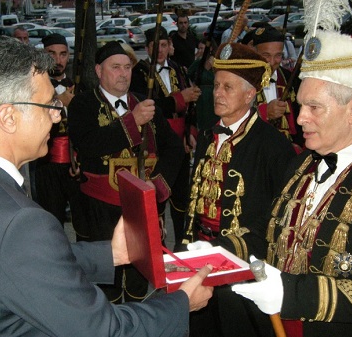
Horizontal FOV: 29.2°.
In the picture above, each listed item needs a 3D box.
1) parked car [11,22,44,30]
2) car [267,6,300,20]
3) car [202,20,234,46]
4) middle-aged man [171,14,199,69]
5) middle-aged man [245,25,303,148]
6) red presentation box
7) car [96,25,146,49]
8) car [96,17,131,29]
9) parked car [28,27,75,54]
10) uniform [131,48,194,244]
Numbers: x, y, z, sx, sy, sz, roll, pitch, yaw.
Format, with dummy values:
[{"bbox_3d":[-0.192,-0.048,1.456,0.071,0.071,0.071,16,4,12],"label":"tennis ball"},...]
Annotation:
[{"bbox_3d":[-11.710,-10.910,54.000,4.500,1.450,1.780,-11,15,-30],"label":"parked car"},{"bbox_3d":[8.833,-12.415,55.000,1.840,1.700,4.500,9,18,43],"label":"car"},{"bbox_3d":[2.878,-7.693,38.500,1.760,1.450,4.350,1,14,20],"label":"car"},{"bbox_3d":[0.130,-1.091,8.902,0.520,1.820,0.340,-3,13,0],"label":"middle-aged man"},{"bbox_3d":[0.606,0.056,3.998,0.600,1.780,0.450,1,14,20],"label":"middle-aged man"},{"bbox_3d":[0.023,0.129,1.521,0.281,0.240,0.149,-5,17,-27],"label":"red presentation box"},{"bbox_3d":[-3.895,-8.435,43.500,4.350,1.500,1.770,7,17,39],"label":"car"},{"bbox_3d":[-4.981,-11.061,53.000,4.000,1.500,1.720,-11,15,-29],"label":"car"},{"bbox_3d":[-7.279,-7.390,39.500,4.400,1.460,1.760,9,18,43],"label":"parked car"},{"bbox_3d":[-0.056,-0.056,4.944,0.560,1.470,0.420,-7,13,-14],"label":"uniform"}]

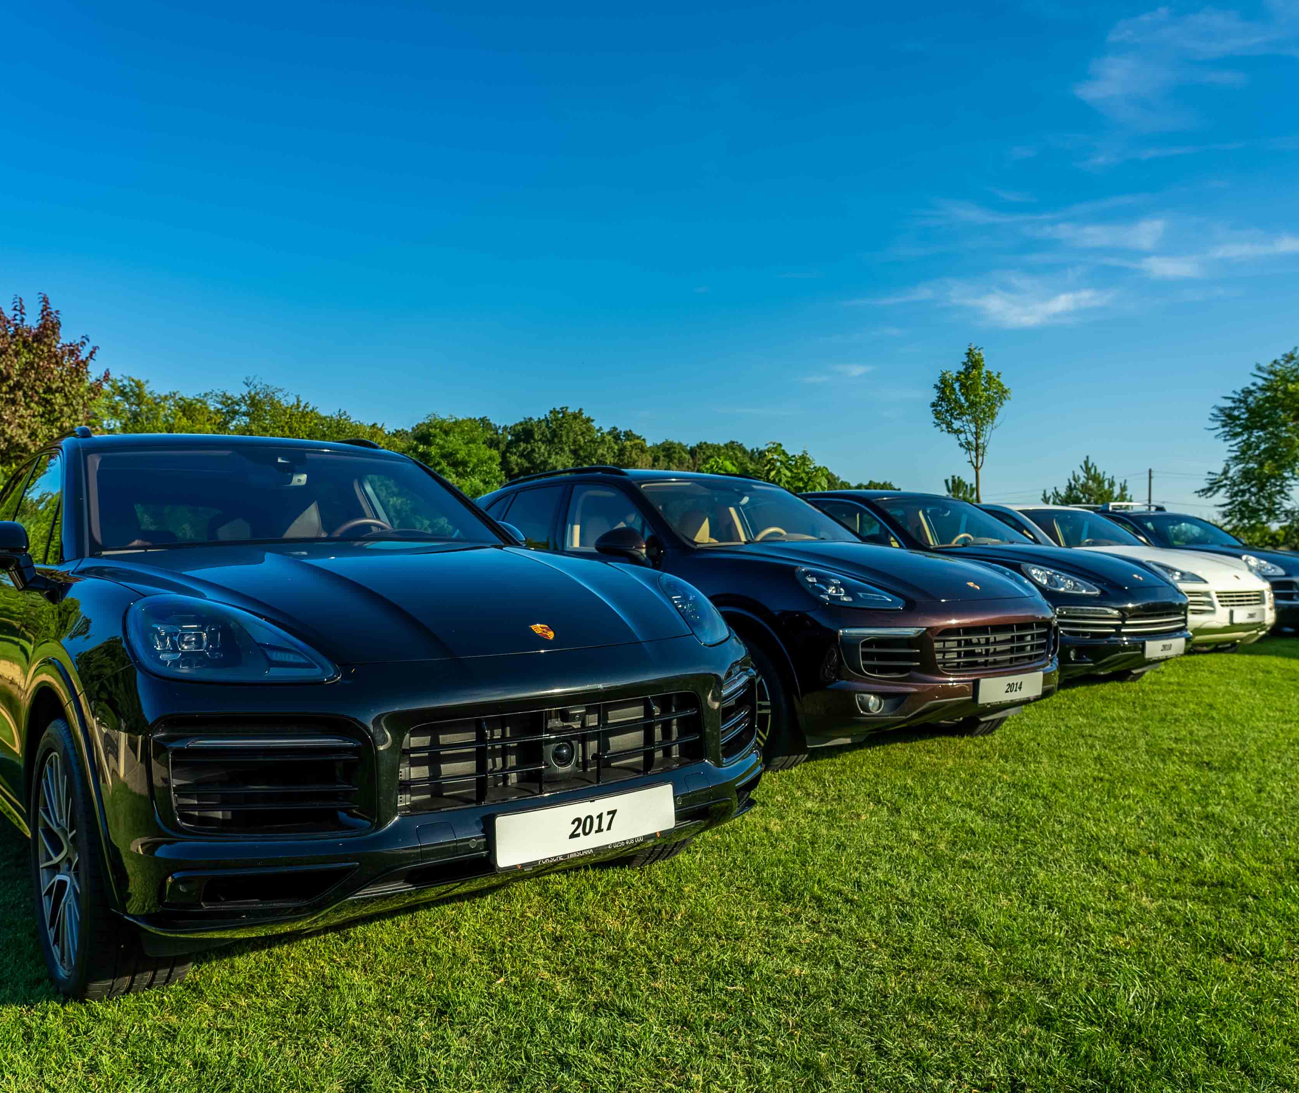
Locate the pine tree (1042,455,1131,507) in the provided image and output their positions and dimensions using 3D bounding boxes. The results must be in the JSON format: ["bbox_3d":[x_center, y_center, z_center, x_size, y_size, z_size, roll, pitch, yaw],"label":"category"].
[{"bbox_3d":[12.862,-0.709,31.982,2.900,3.900,2.900,-1,-1,0],"label":"pine tree"}]

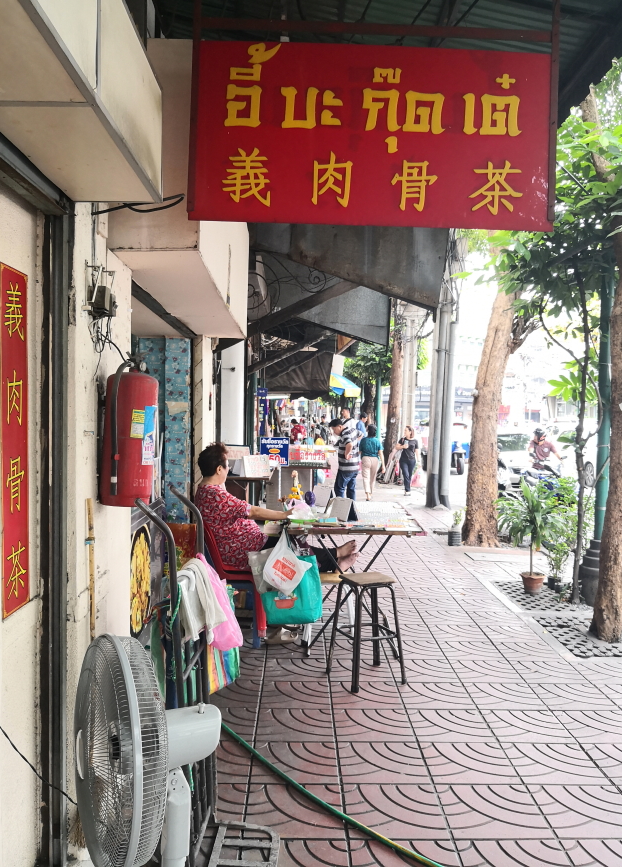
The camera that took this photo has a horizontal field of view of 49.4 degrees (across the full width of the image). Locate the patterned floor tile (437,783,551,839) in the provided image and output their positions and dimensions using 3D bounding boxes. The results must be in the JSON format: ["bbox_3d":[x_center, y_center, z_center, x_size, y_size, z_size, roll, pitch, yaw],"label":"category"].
[{"bbox_3d":[0.726,1.530,2.719,0.395,0.030,0.385,1,1,-1],"label":"patterned floor tile"}]

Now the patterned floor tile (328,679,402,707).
[{"bbox_3d":[0.325,1.580,4.047,0.400,0.035,0.395,1,1,-1],"label":"patterned floor tile"}]

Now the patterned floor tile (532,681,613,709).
[{"bbox_3d":[1.496,1.520,3.867,0.395,0.030,0.385,1,1,-1],"label":"patterned floor tile"}]

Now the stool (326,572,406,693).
[{"bbox_3d":[0.348,1.204,4.187,0.360,0.625,0.360,0,1,-25],"label":"stool"}]

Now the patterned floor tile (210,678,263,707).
[{"bbox_3d":[-0.479,1.490,3.831,0.395,0.030,0.385,1,1,-1],"label":"patterned floor tile"}]

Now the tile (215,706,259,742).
[{"bbox_3d":[-0.501,1.578,3.637,0.400,0.035,0.395,1,1,-1],"label":"tile"}]

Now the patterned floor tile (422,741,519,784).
[{"bbox_3d":[0.719,1.523,3.097,0.395,0.030,0.385,1,1,-1],"label":"patterned floor tile"}]

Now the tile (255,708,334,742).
[{"bbox_3d":[-0.084,1.584,3.645,0.400,0.035,0.395,1,1,-1],"label":"tile"}]

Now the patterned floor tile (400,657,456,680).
[{"bbox_3d":[0.735,1.577,4.450,0.400,0.035,0.395,1,1,-1],"label":"patterned floor tile"}]

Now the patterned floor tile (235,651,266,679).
[{"bbox_3d":[-0.516,1.558,4.426,0.400,0.035,0.395,1,1,-1],"label":"patterned floor tile"}]

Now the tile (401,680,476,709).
[{"bbox_3d":[0.723,1.540,3.934,0.400,0.030,0.395,1,1,-1],"label":"tile"}]

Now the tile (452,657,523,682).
[{"bbox_3d":[1.120,1.540,4.331,0.400,0.030,0.395,1,1,-1],"label":"tile"}]

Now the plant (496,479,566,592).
[{"bbox_3d":[2.106,0.991,6.519,0.694,1.123,0.660,1,2,-1],"label":"plant"}]

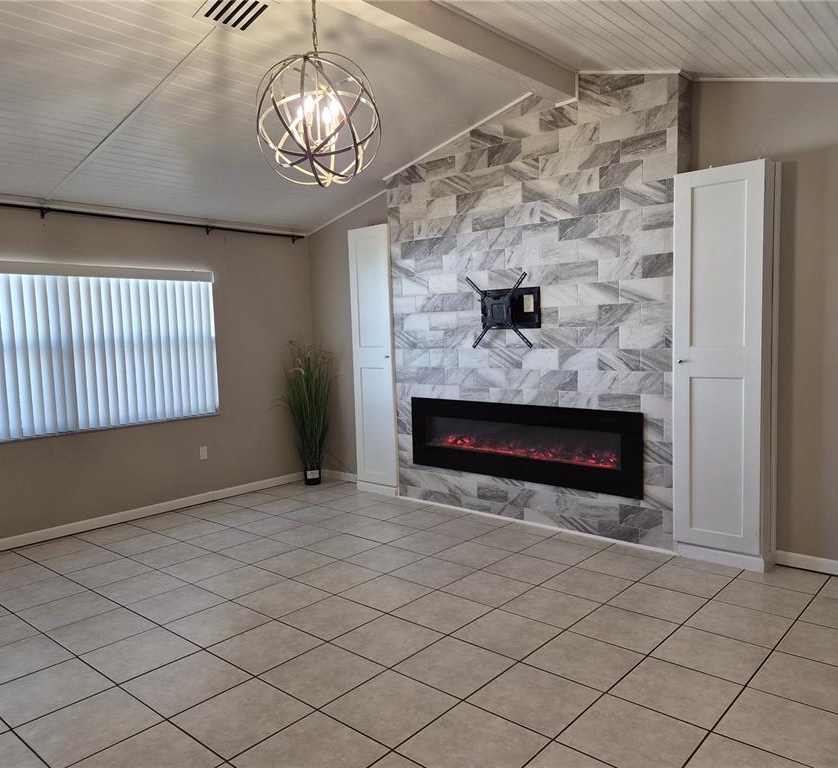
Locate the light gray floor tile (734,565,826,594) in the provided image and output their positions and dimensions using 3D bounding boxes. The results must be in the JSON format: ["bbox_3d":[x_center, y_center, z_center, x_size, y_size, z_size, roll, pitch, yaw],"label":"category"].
[{"bbox_3d":[2.100,1.114,3.937,0.401,0.012,0.369,3,6,41],"label":"light gray floor tile"}]

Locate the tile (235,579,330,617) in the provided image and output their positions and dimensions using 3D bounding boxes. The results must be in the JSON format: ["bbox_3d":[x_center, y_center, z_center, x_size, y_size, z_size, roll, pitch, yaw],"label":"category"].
[{"bbox_3d":[-0.755,1.193,3.781,0.402,0.010,0.402,2,6,41],"label":"tile"}]

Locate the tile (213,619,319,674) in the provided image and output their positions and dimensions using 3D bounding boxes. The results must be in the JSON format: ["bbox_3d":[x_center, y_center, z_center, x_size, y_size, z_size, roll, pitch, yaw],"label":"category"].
[{"bbox_3d":[-0.718,1.236,3.206,0.402,0.010,0.402,2,6,41],"label":"tile"}]

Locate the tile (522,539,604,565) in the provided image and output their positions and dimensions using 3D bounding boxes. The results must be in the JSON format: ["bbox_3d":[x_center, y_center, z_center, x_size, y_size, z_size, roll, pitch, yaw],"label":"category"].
[{"bbox_3d":[0.948,1.118,4.534,0.409,0.010,0.409,3,6,41],"label":"tile"}]

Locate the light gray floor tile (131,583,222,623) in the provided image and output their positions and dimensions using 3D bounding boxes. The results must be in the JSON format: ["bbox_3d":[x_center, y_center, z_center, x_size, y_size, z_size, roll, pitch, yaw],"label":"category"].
[{"bbox_3d":[-1.327,1.214,3.740,0.401,0.012,0.401,3,6,41],"label":"light gray floor tile"}]

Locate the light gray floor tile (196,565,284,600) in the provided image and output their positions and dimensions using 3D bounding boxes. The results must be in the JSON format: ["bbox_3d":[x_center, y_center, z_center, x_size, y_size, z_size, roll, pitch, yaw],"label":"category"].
[{"bbox_3d":[-1.079,1.203,4.120,0.409,0.010,0.409,3,6,41],"label":"light gray floor tile"}]

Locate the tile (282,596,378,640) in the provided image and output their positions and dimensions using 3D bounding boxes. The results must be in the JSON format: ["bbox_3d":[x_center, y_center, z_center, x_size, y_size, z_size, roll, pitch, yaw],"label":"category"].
[{"bbox_3d":[-0.458,1.232,3.573,0.409,0.010,0.409,3,6,41],"label":"tile"}]

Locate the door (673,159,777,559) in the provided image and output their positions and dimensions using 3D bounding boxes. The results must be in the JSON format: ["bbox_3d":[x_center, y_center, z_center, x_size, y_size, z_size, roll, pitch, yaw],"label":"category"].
[{"bbox_3d":[1.841,-0.135,4.172,0.517,2.310,0.100,3,6,41],"label":"door"}]

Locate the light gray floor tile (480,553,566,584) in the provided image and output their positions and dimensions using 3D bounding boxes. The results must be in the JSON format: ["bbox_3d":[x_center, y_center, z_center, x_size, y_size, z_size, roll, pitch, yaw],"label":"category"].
[{"bbox_3d":[0.657,1.132,4.181,0.402,0.010,0.402,3,6,41],"label":"light gray floor tile"}]

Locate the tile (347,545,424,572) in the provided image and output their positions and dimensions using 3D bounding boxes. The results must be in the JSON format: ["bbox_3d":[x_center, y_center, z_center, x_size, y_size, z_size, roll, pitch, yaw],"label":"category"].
[{"bbox_3d":[-0.220,1.132,4.394,0.402,0.010,0.402,2,6,41],"label":"tile"}]

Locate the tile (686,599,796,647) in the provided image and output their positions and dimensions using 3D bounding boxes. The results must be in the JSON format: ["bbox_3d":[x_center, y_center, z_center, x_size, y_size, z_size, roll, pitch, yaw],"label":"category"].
[{"bbox_3d":[1.572,1.176,3.364,0.402,0.010,0.402,3,6,41],"label":"tile"}]

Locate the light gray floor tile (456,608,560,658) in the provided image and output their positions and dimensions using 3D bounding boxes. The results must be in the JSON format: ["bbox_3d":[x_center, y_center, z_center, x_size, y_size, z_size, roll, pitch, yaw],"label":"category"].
[{"bbox_3d":[0.428,1.208,3.273,0.401,0.012,0.401,3,6,41],"label":"light gray floor tile"}]

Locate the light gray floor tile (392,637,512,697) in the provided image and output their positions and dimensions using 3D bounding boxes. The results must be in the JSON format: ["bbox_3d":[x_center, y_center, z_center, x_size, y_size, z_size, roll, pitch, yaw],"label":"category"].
[{"bbox_3d":[0.160,1.238,2.970,0.401,0.012,0.401,3,6,41],"label":"light gray floor tile"}]

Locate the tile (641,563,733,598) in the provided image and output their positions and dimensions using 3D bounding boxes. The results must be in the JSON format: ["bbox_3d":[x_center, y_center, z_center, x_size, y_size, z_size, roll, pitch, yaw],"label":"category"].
[{"bbox_3d":[1.538,1.129,3.914,0.401,0.012,0.401,3,6,41],"label":"tile"}]

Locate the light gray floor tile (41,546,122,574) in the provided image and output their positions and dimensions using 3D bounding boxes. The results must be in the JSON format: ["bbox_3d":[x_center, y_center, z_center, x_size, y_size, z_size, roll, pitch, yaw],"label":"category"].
[{"bbox_3d":[-2.246,1.172,4.534,0.402,0.010,0.402,2,6,41],"label":"light gray floor tile"}]

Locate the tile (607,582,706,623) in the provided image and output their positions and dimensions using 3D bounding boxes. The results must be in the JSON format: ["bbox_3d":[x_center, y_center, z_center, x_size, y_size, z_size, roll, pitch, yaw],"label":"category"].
[{"bbox_3d":[1.261,1.156,3.605,0.402,0.010,0.402,2,6,41],"label":"tile"}]

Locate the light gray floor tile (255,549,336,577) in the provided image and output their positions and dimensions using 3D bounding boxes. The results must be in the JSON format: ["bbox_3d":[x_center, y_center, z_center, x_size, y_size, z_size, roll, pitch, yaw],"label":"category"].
[{"bbox_3d":[-0.802,1.164,4.415,0.406,0.010,0.406,3,6,41],"label":"light gray floor tile"}]

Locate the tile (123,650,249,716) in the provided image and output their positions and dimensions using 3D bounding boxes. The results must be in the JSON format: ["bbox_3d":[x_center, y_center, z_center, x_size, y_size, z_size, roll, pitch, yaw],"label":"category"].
[{"bbox_3d":[-0.999,1.288,2.928,0.406,0.010,0.406,3,6,41],"label":"tile"}]

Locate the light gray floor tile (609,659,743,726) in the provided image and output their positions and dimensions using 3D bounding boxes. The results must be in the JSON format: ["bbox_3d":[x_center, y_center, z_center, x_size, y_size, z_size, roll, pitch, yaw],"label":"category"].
[{"bbox_3d":[1.029,1.230,2.728,0.402,0.010,0.402,2,6,41],"label":"light gray floor tile"}]

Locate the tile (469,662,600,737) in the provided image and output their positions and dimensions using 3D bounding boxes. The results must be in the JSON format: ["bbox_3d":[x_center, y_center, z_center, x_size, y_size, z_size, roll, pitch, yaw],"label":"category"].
[{"bbox_3d":[0.466,1.270,2.734,0.406,0.010,0.406,3,6,41],"label":"tile"}]

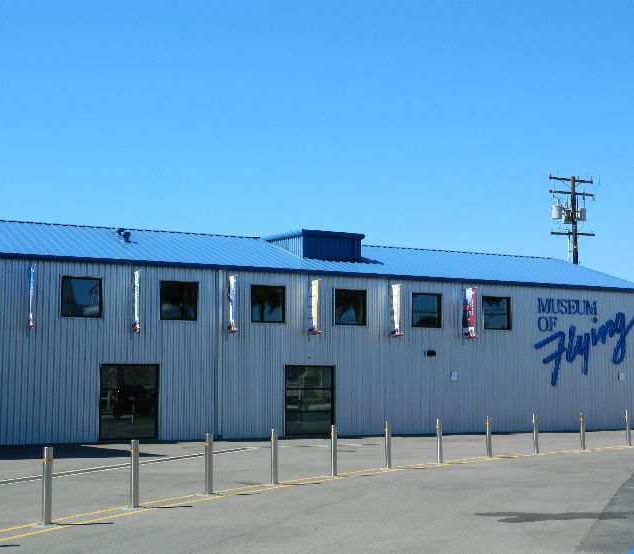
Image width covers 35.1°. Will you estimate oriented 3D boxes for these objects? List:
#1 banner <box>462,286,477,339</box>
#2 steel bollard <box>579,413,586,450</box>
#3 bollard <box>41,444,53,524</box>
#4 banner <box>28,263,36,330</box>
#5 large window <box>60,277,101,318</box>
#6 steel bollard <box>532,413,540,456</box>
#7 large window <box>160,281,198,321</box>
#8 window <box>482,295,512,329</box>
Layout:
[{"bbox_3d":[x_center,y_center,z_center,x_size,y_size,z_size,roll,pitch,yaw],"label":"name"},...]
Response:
[{"bbox_3d":[5.467,1.271,35.885,0.060,1.780,0.770,3,-7,-26],"label":"banner"},{"bbox_3d":[6.629,3.862,24.983,0.115,0.921,0.115,0,-6,0],"label":"steel bollard"},{"bbox_3d":[-3.241,2.525,12.074,0.115,0.921,0.115,0,-6,0],"label":"bollard"},{"bbox_3d":[-8.316,0.588,29.235,0.060,1.827,0.740,3,-7,-25],"label":"banner"},{"bbox_3d":[-7.121,0.620,30.318,1.231,1.203,0.120,3,-7,-25],"label":"large window"},{"bbox_3d":[5.480,3.943,25.073,0.120,0.961,0.120,3,-7,-25],"label":"steel bollard"},{"bbox_3d":[-4.331,0.765,31.620,1.231,1.231,0.100,3,-7,-26],"label":"large window"},{"bbox_3d":[6.615,1.342,36.846,1.234,1.198,0.120,3,-7,-25],"label":"window"}]

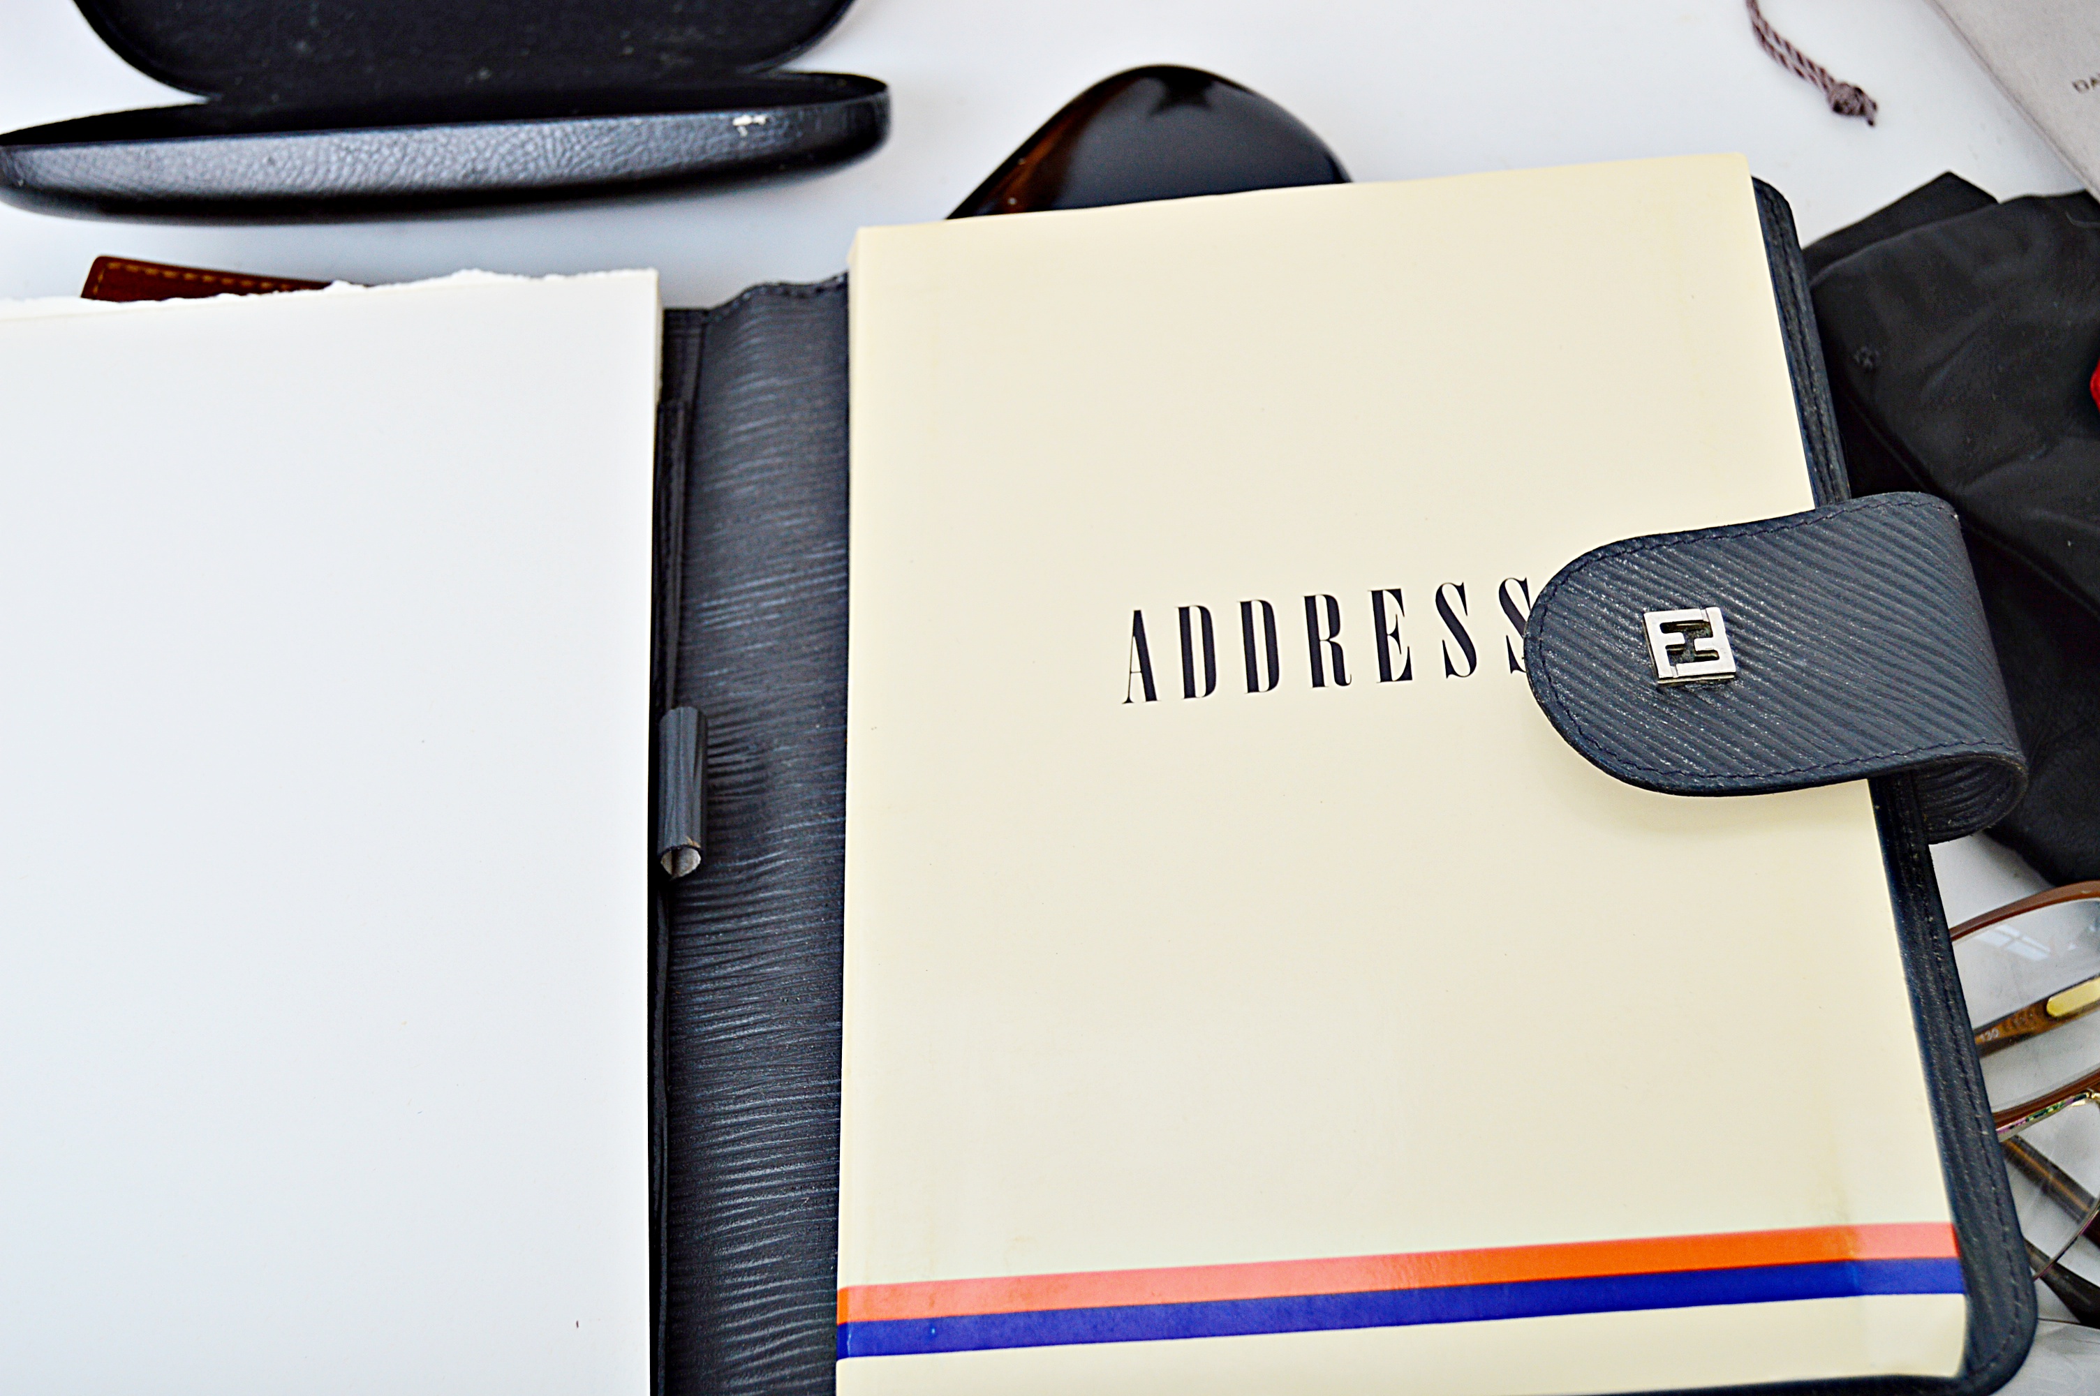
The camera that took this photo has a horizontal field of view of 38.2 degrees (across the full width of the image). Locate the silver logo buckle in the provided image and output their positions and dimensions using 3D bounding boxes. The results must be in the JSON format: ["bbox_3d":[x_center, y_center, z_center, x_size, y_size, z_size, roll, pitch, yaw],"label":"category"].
[{"bbox_3d":[0.090,-0.007,0.428,0.011,0.002,0.011,-4,58,4],"label":"silver logo buckle"}]

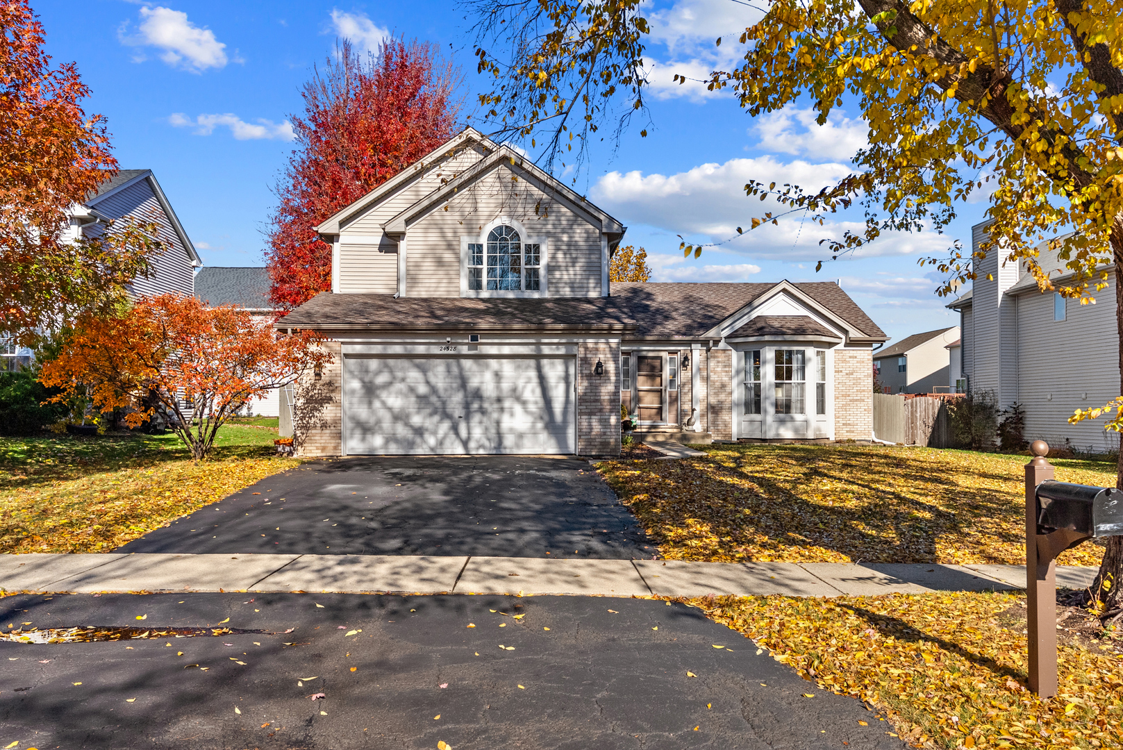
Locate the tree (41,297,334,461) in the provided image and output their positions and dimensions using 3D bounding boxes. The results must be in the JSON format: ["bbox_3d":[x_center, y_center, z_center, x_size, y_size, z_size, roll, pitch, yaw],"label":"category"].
[{"bbox_3d":[-7.400,0.040,16.600,5.800,3.300,5.000,0,-2,0],"label":"tree"}]

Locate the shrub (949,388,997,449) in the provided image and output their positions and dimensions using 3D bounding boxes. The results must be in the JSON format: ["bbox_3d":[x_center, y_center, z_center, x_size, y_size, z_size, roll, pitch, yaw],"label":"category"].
[{"bbox_3d":[13.350,1.430,27.300,1.600,2.000,1.500,0,-2,0],"label":"shrub"}]

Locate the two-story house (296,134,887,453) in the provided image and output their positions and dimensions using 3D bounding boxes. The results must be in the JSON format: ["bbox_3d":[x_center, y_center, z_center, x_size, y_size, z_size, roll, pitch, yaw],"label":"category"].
[{"bbox_3d":[1.500,-1.960,23.800,15.200,7.800,13.000,0,-2,-2],"label":"two-story house"}]

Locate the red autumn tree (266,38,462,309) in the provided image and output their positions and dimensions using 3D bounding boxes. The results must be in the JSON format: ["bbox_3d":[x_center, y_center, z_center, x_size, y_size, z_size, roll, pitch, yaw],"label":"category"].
[{"bbox_3d":[-7.600,-5.700,34.200,8.400,15.700,8.200,0,-2,0],"label":"red autumn tree"}]

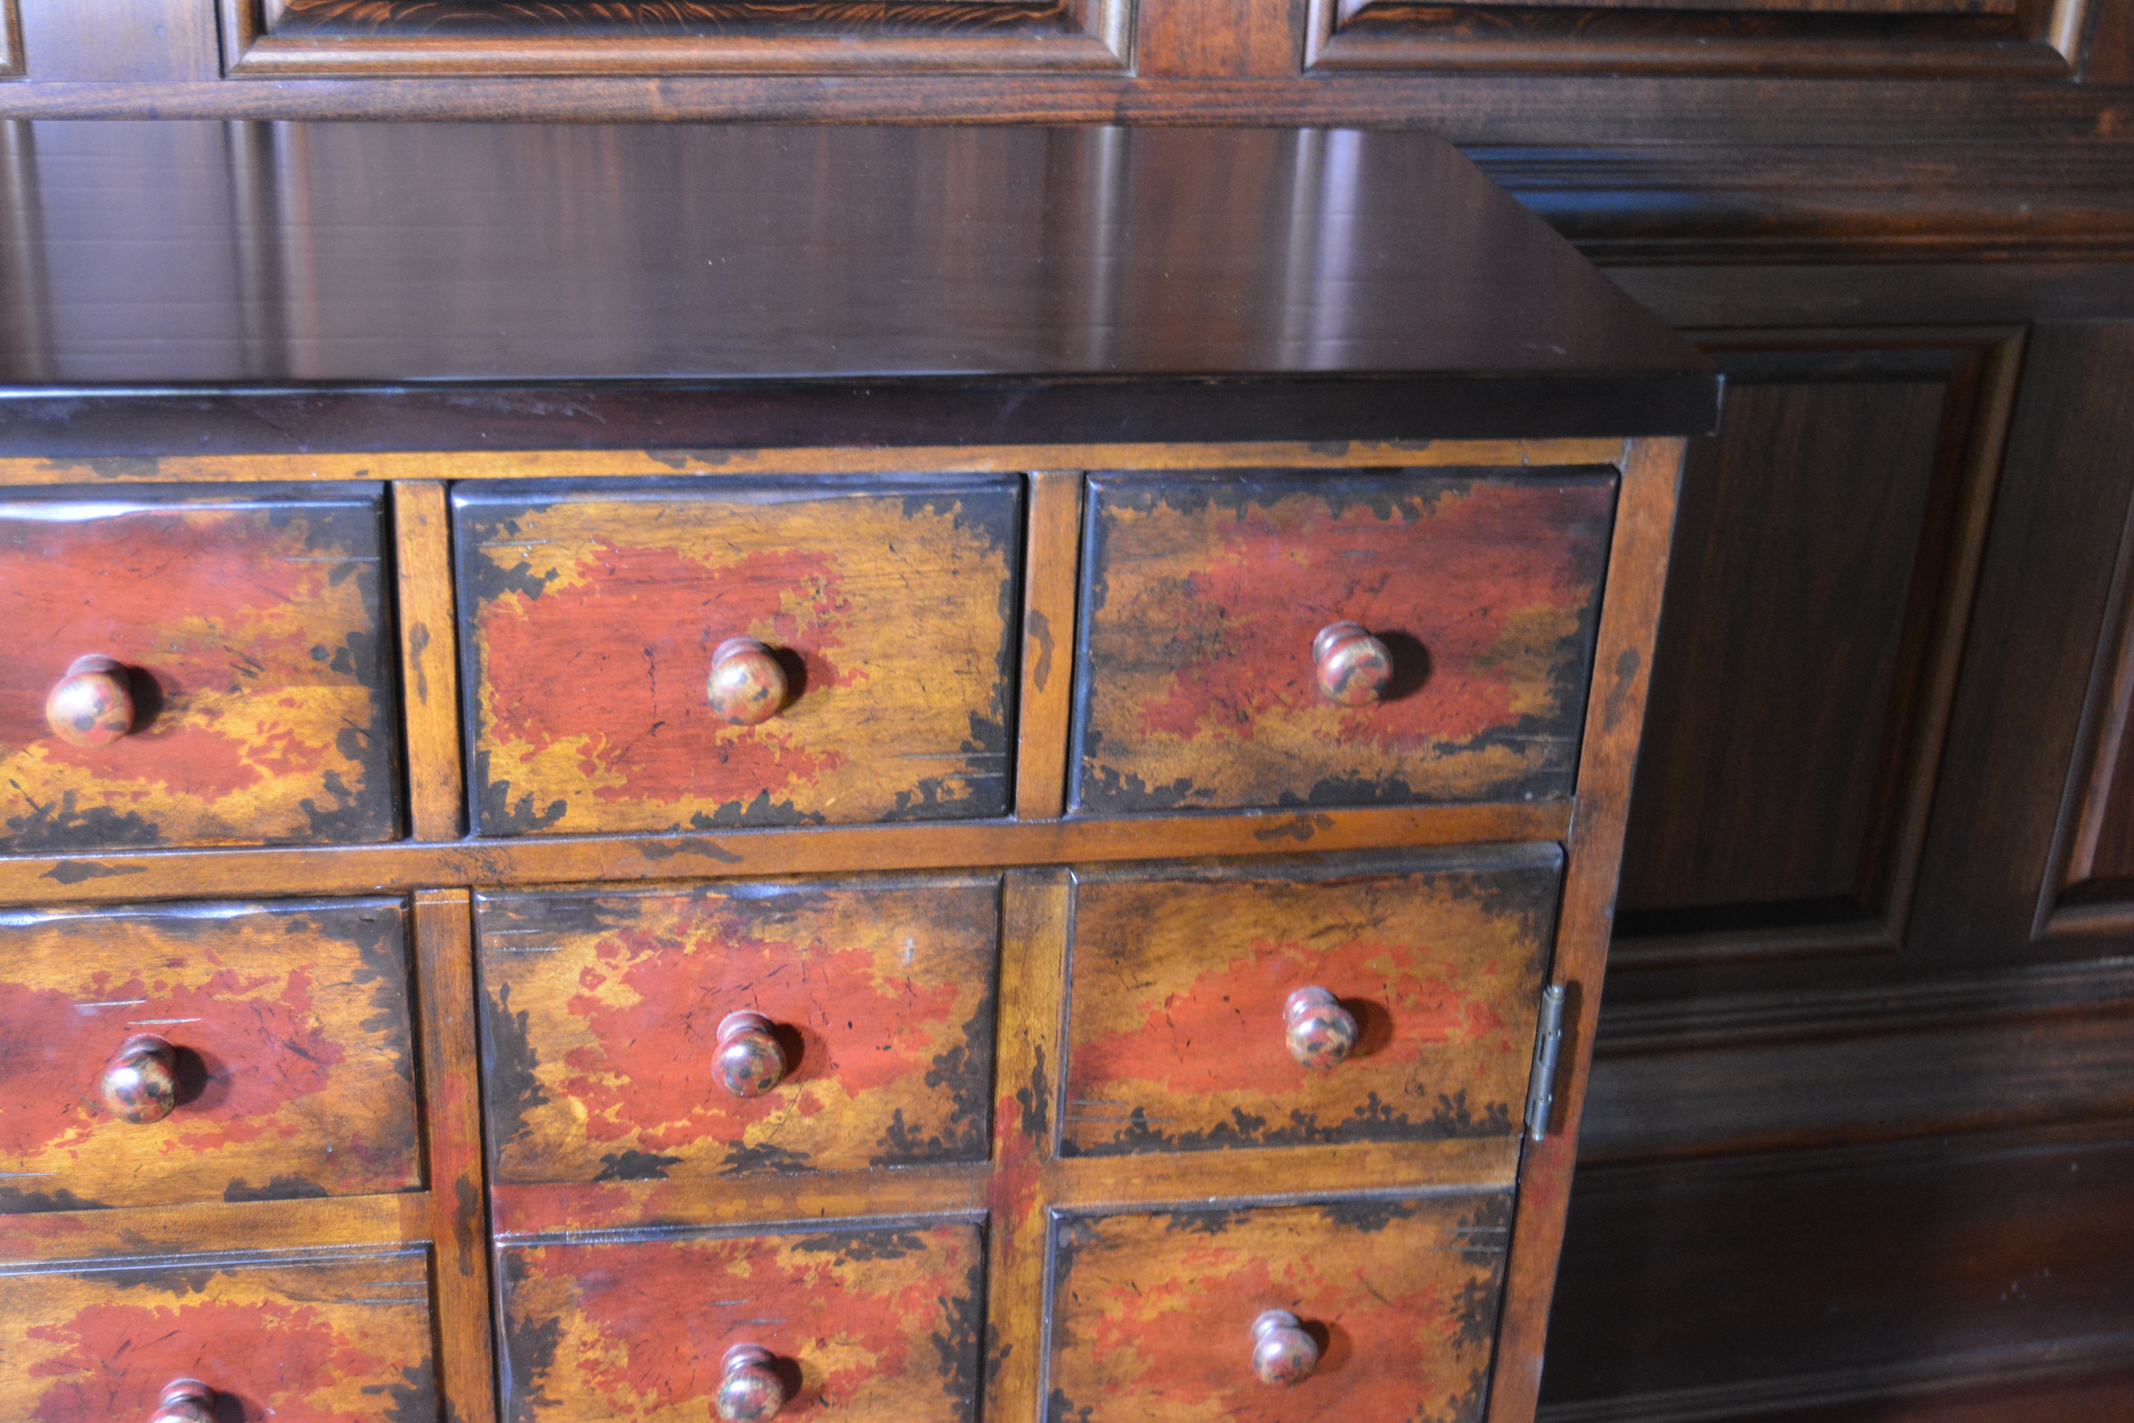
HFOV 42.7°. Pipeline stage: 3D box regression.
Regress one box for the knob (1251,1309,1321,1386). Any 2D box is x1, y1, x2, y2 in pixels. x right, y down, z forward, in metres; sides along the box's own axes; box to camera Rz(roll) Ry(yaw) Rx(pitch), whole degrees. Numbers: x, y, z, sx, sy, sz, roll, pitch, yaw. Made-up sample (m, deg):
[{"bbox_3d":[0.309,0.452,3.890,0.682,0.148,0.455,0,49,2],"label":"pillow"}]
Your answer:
[{"bbox_3d":[0.095,0.282,1.194,0.029,0.029,0.032,-2,26,-10],"label":"knob"}]

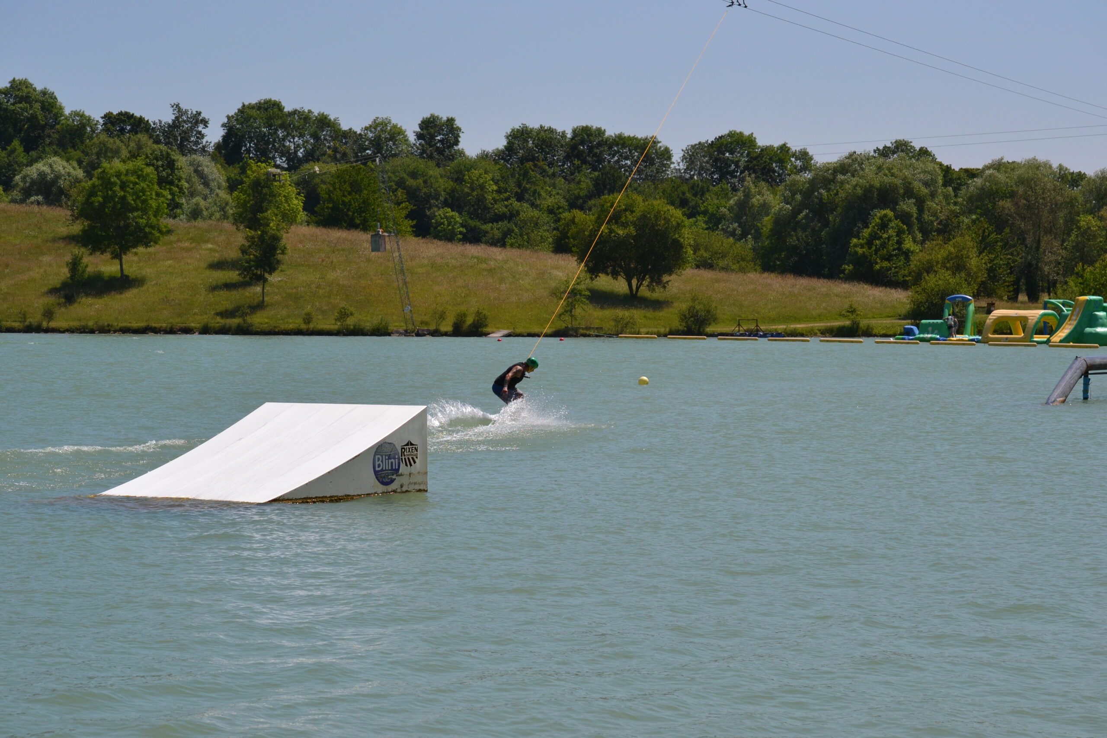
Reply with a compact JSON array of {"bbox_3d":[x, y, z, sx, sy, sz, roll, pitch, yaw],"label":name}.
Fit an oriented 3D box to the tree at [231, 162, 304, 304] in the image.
[{"bbox_3d":[-26.146,-12.373,272.000,6.700,13.000,6.500,0,1,0],"label":"tree"}]

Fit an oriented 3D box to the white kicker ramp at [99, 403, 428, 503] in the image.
[{"bbox_3d":[-3.439,0.993,35.552,2.600,1.080,2.850,1,1,38],"label":"white kicker ramp"}]

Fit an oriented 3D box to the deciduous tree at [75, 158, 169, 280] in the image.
[{"bbox_3d":[-41.135,-14.318,284.000,8.900,11.200,8.500,0,1,0],"label":"deciduous tree"}]

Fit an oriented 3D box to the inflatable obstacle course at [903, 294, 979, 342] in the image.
[{"bbox_3d":[26.791,-3.522,206.000,4.800,3.250,2.500,1,1,41],"label":"inflatable obstacle course"}]

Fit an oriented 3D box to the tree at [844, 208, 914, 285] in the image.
[{"bbox_3d":[29.259,-10.832,268.000,6.700,7.000,6.200,0,1,0],"label":"tree"}]

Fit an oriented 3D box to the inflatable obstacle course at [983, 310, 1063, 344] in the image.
[{"bbox_3d":[32.130,-2.910,205.000,4.300,2.300,3.000,1,1,41],"label":"inflatable obstacle course"}]

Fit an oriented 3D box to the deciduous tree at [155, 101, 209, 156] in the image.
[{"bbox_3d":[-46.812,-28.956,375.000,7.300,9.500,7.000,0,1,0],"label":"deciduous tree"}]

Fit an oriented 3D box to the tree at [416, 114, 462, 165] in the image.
[{"bbox_3d":[-14.130,-27.127,365.000,6.000,8.500,6.000,0,1,0],"label":"tree"}]

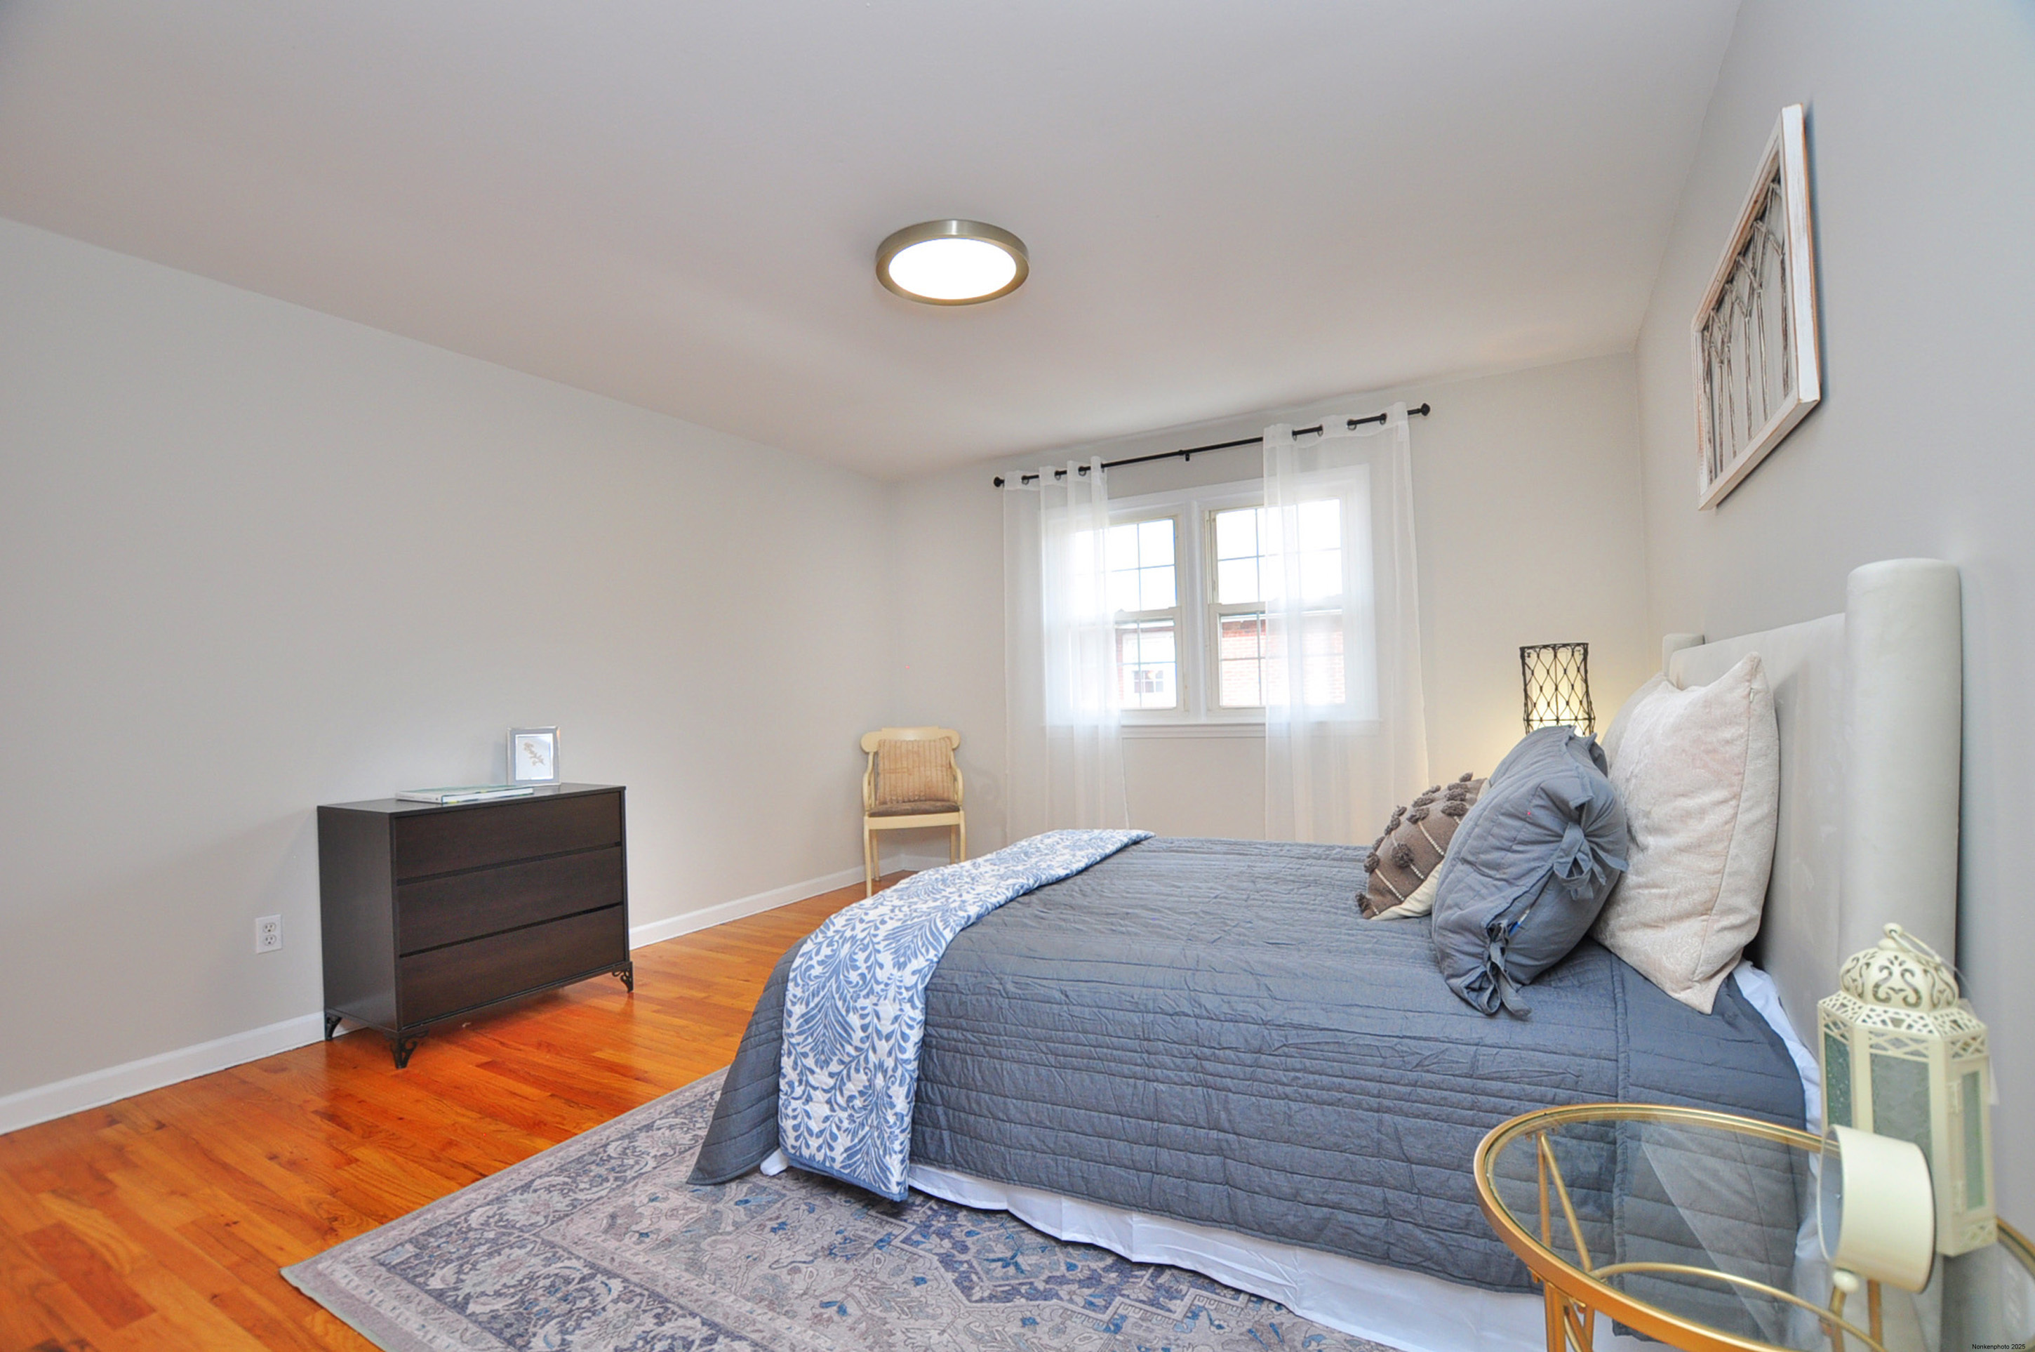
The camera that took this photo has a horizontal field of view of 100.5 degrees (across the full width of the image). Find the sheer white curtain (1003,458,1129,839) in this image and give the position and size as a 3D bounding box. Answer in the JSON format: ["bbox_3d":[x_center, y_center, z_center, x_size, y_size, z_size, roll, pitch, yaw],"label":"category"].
[{"bbox_3d":[0.233,-0.028,4.647,0.750,2.260,0.100,-2,-1,29],"label":"sheer white curtain"}]

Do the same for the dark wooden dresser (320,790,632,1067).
[{"bbox_3d":[-1.901,0.819,3.024,0.480,0.776,0.790,-2,-1,32],"label":"dark wooden dresser"}]

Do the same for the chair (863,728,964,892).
[{"bbox_3d":[-0.592,0.759,4.820,0.580,0.900,0.540,-1,-1,-10],"label":"chair"}]

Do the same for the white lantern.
[{"bbox_3d":[0.825,0.367,0.788,0.118,0.273,0.104,-3,-2,41],"label":"white lantern"}]

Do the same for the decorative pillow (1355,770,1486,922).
[{"bbox_3d":[1.031,0.389,2.113,0.160,0.425,0.450,40,20,26],"label":"decorative pillow"}]

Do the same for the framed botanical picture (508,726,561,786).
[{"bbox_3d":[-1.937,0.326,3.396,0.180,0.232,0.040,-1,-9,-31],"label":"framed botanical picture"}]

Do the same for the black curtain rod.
[{"bbox_3d":[0.857,-1.142,4.325,2.249,0.055,0.080,-2,-1,29],"label":"black curtain rod"}]

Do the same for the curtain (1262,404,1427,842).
[{"bbox_3d":[1.492,-0.077,3.938,0.720,2.260,0.100,-2,-1,29],"label":"curtain"}]

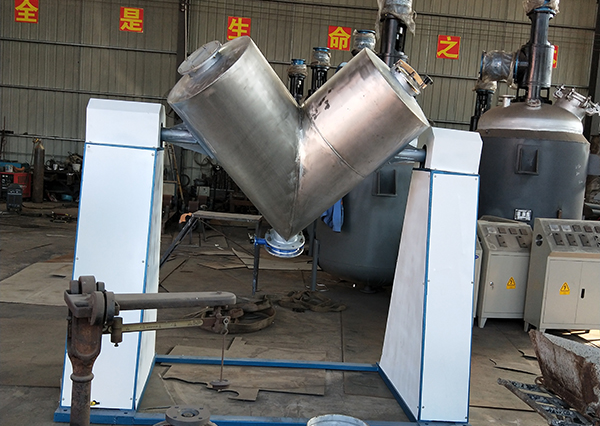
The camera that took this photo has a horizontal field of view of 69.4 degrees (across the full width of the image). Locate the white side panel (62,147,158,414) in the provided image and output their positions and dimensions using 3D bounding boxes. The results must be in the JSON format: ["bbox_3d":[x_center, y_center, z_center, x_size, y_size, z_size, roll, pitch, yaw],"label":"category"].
[{"bbox_3d":[-0.917,0.276,2.208,0.322,1.209,0.550,4,5,-8],"label":"white side panel"}]

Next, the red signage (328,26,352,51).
[{"bbox_3d":[1.057,-4.605,11.447,0.605,0.605,0.020,4,5,-2],"label":"red signage"}]

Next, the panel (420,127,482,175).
[{"bbox_3d":[0.767,-0.311,2.259,0.255,0.220,0.257,4,5,-7],"label":"panel"}]

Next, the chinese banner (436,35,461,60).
[{"bbox_3d":[3.971,-4.412,11.557,0.605,0.605,0.020,4,5,-2],"label":"chinese banner"}]

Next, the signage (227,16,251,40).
[{"bbox_3d":[-1.579,-4.820,11.344,0.605,0.605,0.020,4,5,-2],"label":"signage"}]

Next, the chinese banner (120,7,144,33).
[{"bbox_3d":[-4.353,-5.003,11.239,0.605,0.605,0.020,4,5,-2],"label":"chinese banner"}]

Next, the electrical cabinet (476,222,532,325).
[{"bbox_3d":[1.798,0.545,3.925,0.525,0.895,0.445,4,5,-9],"label":"electrical cabinet"}]

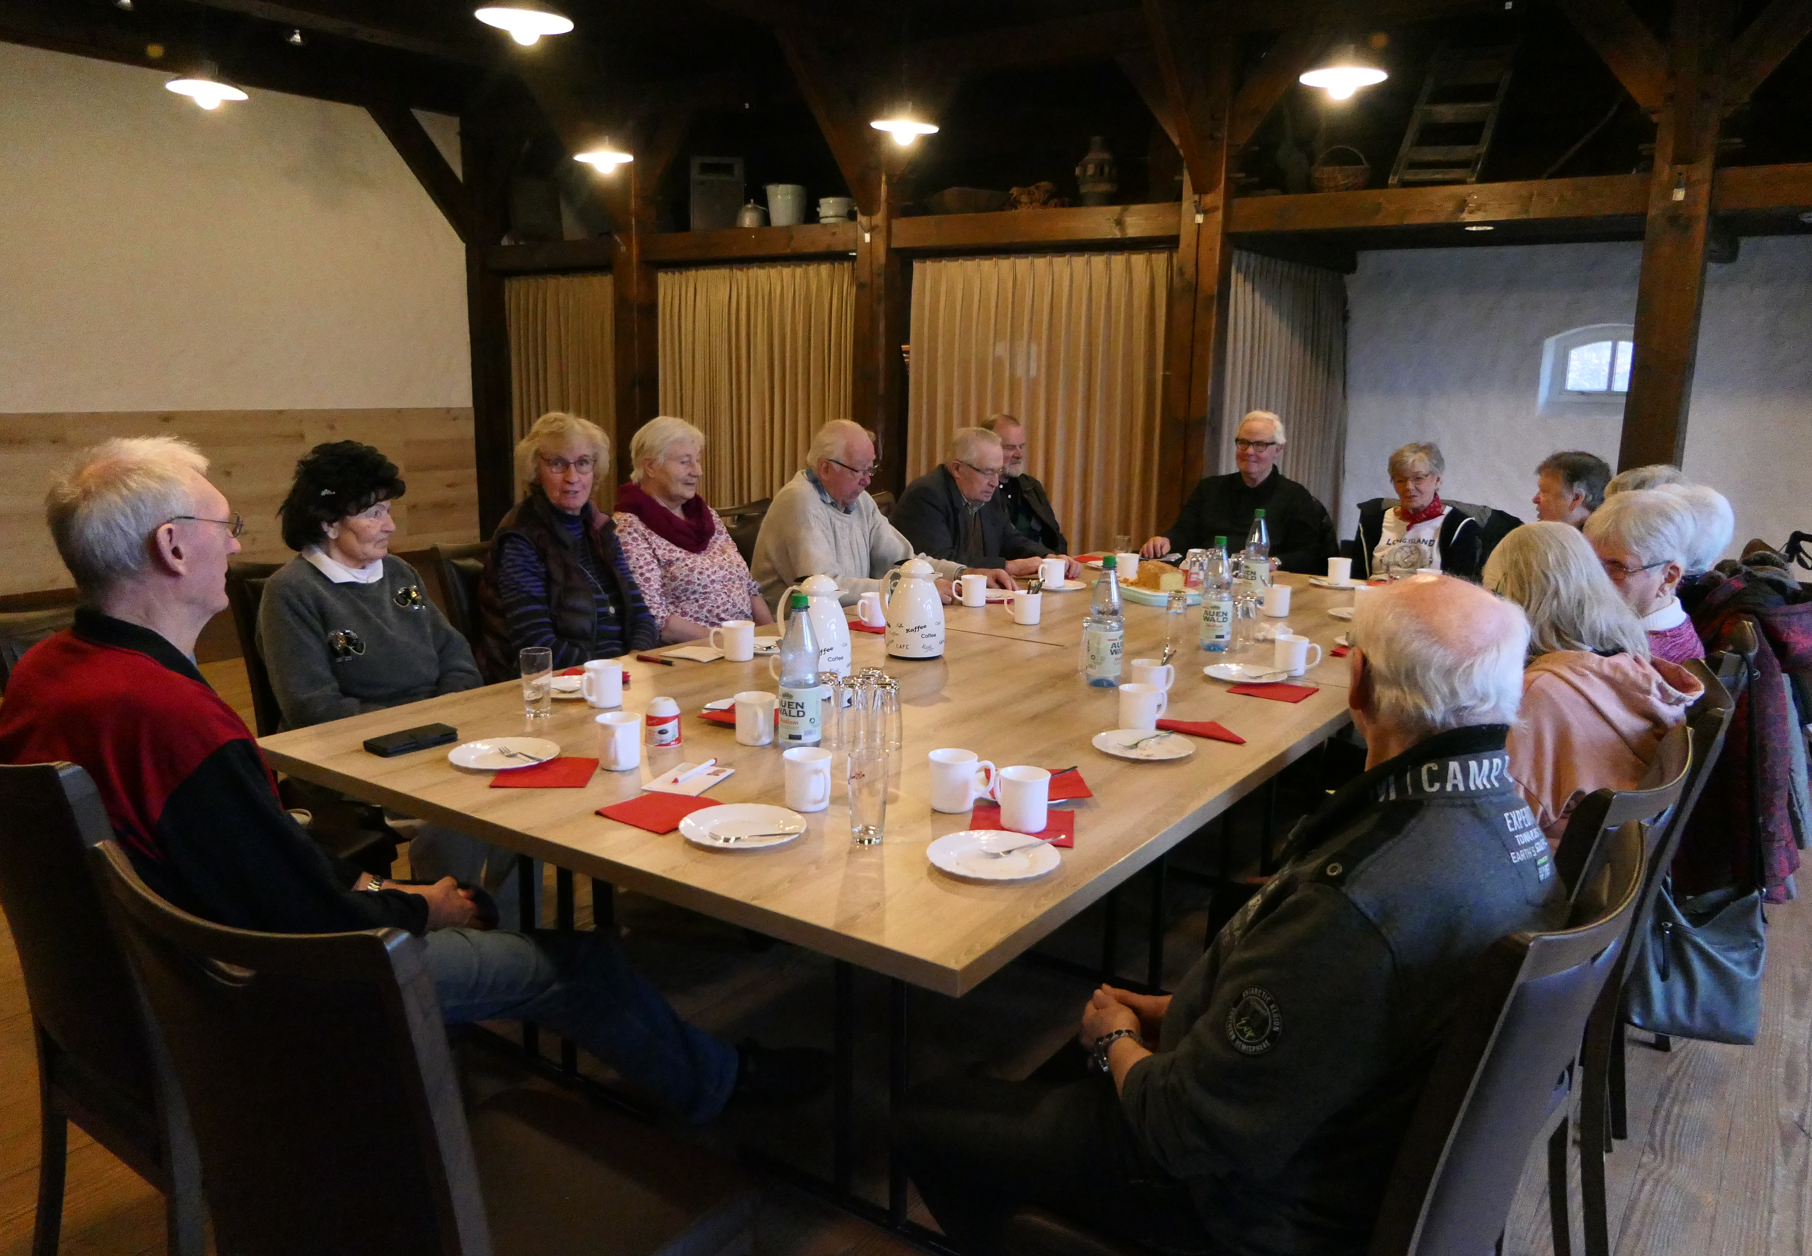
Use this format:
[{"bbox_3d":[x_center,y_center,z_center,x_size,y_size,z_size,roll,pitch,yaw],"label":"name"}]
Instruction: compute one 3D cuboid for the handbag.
[{"bbox_3d":[1.620,0.681,2.588,0.260,0.340,0.100,6,13,26],"label":"handbag"}]

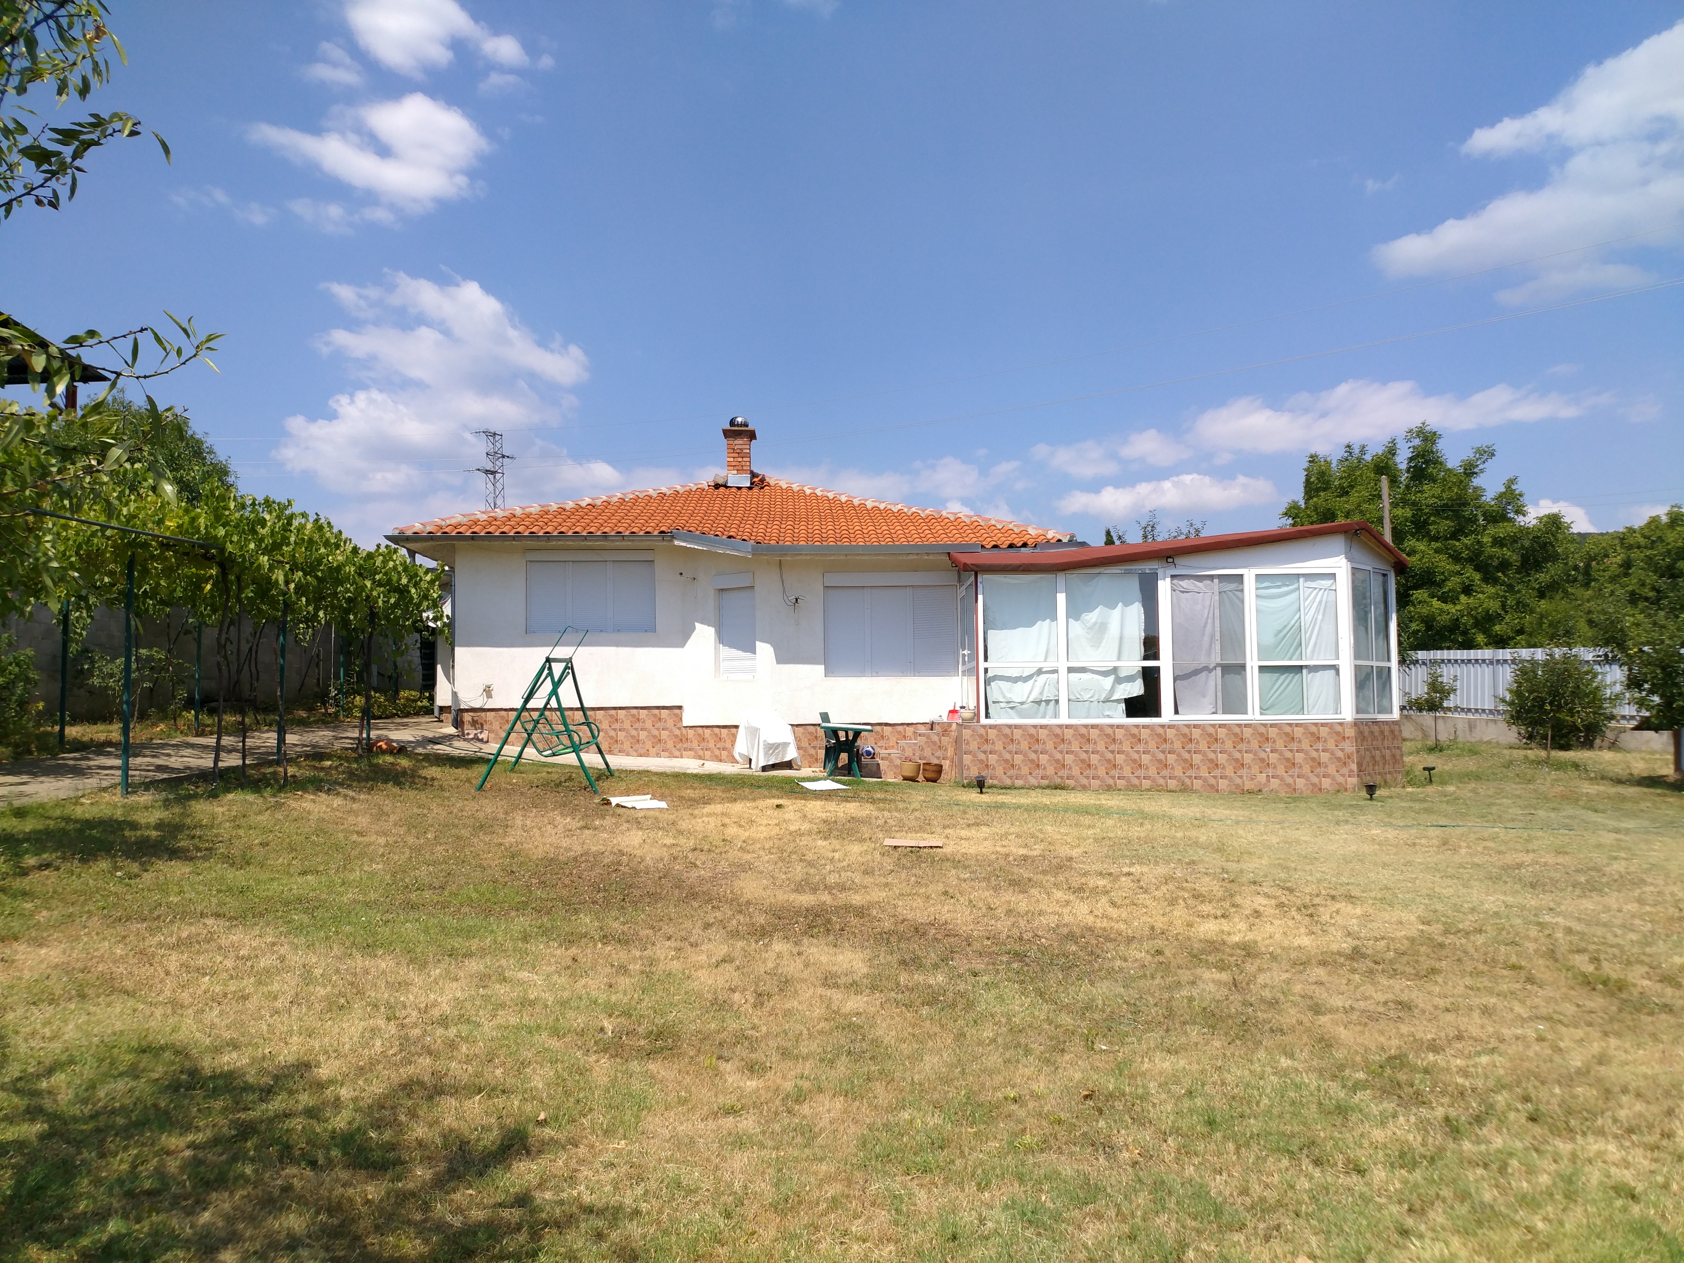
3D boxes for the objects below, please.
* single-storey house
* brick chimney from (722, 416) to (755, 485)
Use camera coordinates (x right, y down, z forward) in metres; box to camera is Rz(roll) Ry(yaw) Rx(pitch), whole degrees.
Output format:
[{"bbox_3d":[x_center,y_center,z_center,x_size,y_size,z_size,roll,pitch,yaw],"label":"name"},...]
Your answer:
[{"bbox_3d":[0.204,-0.581,22.652,14.800,6.200,11.300,-1,-4,-2],"label":"single-storey house"},{"bbox_3d":[-1.856,-3.243,23.600,0.590,1.250,0.620,-1,-4,-2],"label":"brick chimney"}]

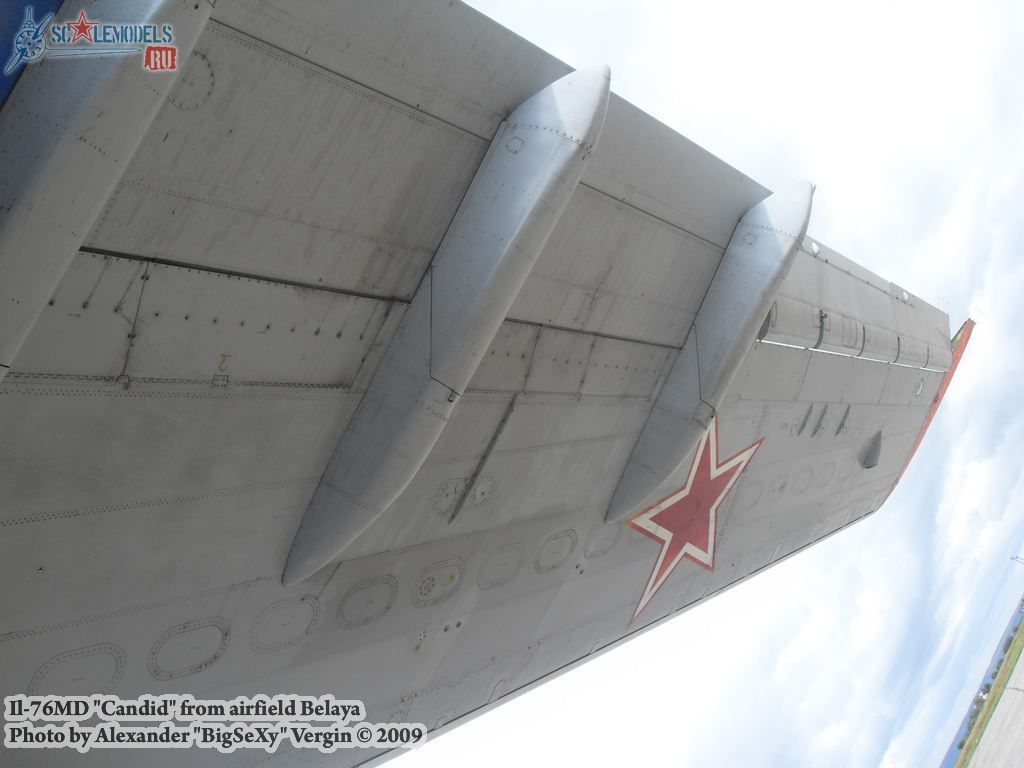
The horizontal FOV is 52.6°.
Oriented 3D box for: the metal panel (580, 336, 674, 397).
[{"bbox_3d":[0.827,-0.113,7.456,1.132,0.040,0.399,3,-75,-53],"label":"metal panel"}]

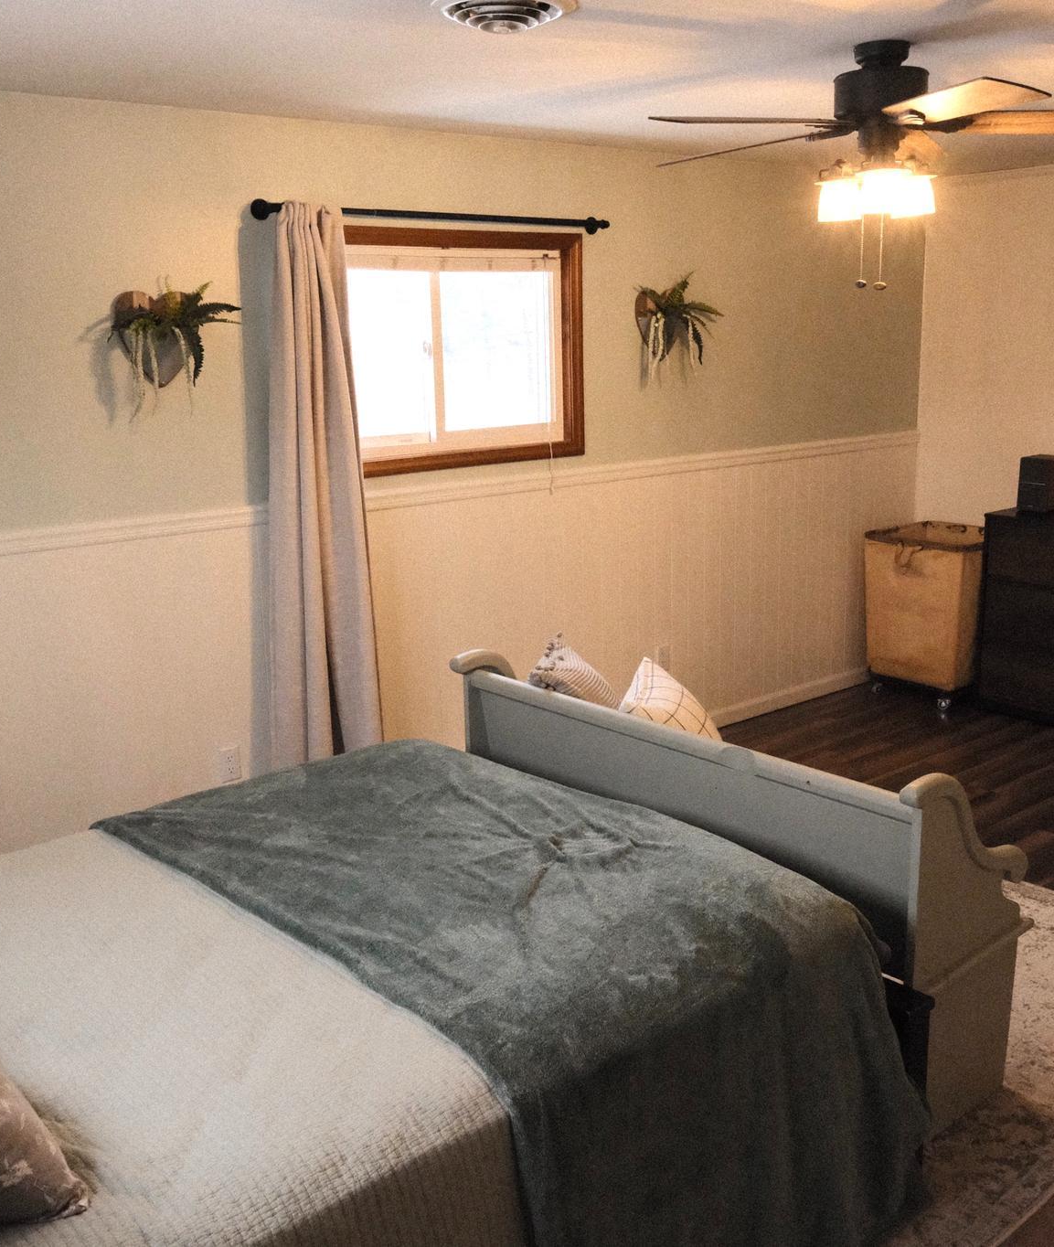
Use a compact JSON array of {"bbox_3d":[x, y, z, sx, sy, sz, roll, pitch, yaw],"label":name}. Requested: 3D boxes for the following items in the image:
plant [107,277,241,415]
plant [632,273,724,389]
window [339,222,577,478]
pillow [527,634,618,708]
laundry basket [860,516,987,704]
[{"bbox_3d":[-1.063,-0.837,3.771,0.290,0.380,0.210,-11,16,-36],"label":"plant"},{"bbox_3d":[0.604,-1.178,5.004,0.296,0.420,0.200,-11,16,-36],"label":"plant"},{"bbox_3d":[-0.286,-0.977,4.494,1.260,0.840,0.090,-11,16,-36],"label":"window"},{"bbox_3d":[0.130,0.265,3.800,0.160,0.430,0.430,-29,3,21],"label":"pillow"},{"bbox_3d":[1.976,-0.043,5.983,0.460,0.775,0.520,-12,17,-38],"label":"laundry basket"}]

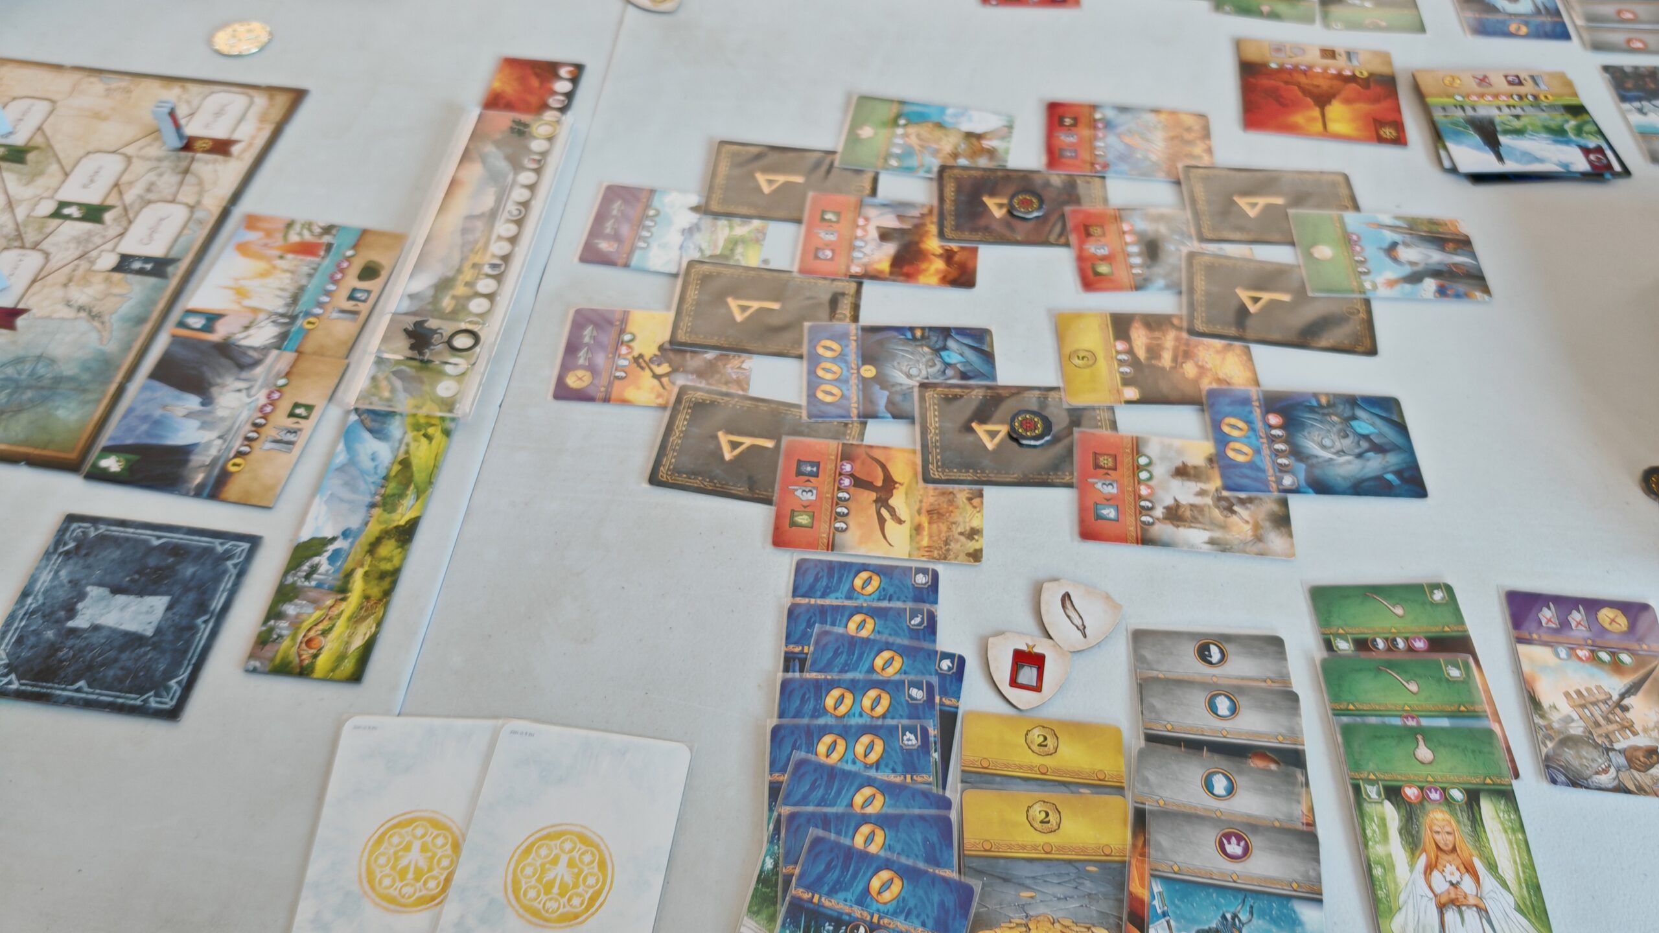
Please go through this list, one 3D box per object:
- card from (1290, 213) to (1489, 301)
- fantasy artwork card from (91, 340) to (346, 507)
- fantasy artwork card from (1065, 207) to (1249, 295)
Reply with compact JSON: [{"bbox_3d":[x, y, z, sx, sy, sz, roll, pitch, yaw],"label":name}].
[{"bbox_3d":[0.257,-0.097,0.592,0.080,0.001,0.054,3,53,2],"label":"card"},{"bbox_3d":[-0.209,-0.017,0.444,0.066,0.002,0.066,8,53,5],"label":"fantasy artwork card"},{"bbox_3d":[0.129,-0.083,0.499,0.069,0.001,0.046,0,53,-1],"label":"fantasy artwork card"}]

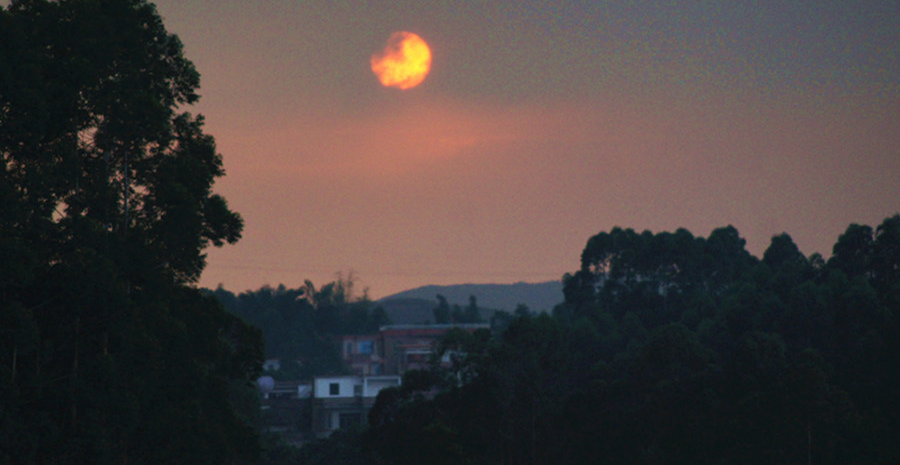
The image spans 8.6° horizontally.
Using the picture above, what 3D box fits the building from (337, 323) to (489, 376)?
[{"bbox_3d":[-3.774,13.783,670.498,16.540,6.660,11.000,0,-1,0],"label":"building"}]

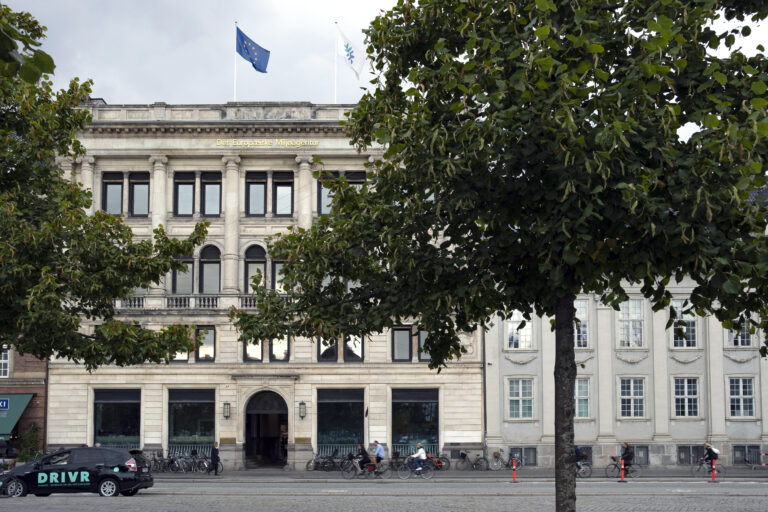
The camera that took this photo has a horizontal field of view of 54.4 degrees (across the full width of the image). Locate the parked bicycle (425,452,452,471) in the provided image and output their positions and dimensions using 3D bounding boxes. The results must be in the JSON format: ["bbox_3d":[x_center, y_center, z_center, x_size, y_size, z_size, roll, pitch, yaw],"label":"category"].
[{"bbox_3d":[2.925,11.340,41.200,1.650,1.050,0.580,-3,-11,16],"label":"parked bicycle"}]

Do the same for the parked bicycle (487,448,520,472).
[{"bbox_3d":[6.677,11.257,41.200,1.760,1.120,0.580,0,-10,0],"label":"parked bicycle"}]

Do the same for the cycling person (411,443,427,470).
[{"bbox_3d":[1.742,10.124,37.700,0.820,1.440,0.500,0,-3,0],"label":"cycling person"}]

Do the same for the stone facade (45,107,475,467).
[{"bbox_3d":[-6.747,1.936,50.243,25.000,21.500,14.000,0,-3,0],"label":"stone facade"}]

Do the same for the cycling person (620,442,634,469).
[{"bbox_3d":[12.491,10.327,38.300,0.750,1.450,0.500,-1,-11,3],"label":"cycling person"}]

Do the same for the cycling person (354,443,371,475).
[{"bbox_3d":[-1.088,10.403,38.300,0.820,1.560,0.500,0,-10,0],"label":"cycling person"}]

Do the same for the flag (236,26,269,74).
[{"bbox_3d":[-8.014,-12.585,45.500,1.950,2.800,0.550,0,-3,0],"label":"flag"}]

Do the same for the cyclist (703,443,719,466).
[{"bbox_3d":[16.462,10.150,37.700,0.880,1.420,0.500,0,-3,0],"label":"cyclist"}]

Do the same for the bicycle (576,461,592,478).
[{"bbox_3d":[9.645,10.715,37.700,1.760,1.050,0.580,0,-3,0],"label":"bicycle"}]

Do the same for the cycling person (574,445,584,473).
[{"bbox_3d":[9.771,10.124,37.700,0.850,1.550,0.500,0,-3,0],"label":"cycling person"}]

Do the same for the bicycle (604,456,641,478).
[{"bbox_3d":[12.302,10.850,38.300,1.780,1.100,0.580,-1,-11,3],"label":"bicycle"}]

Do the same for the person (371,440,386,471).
[{"bbox_3d":[-0.288,10.160,37.700,0.820,1.630,0.500,0,-3,0],"label":"person"}]

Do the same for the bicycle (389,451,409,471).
[{"bbox_3d":[0.851,11.230,41.000,1.600,1.080,0.580,-2,-11,11],"label":"bicycle"}]

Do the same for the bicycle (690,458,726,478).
[{"bbox_3d":[16.386,10.715,37.700,1.750,1.050,0.580,0,-3,0],"label":"bicycle"}]

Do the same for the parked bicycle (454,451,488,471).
[{"bbox_3d":[4.884,11.285,41.200,1.780,1.100,0.580,0,-10,0],"label":"parked bicycle"}]

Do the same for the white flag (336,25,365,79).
[{"bbox_3d":[-2.011,-12.463,45.500,1.750,3.250,0.600,0,-3,0],"label":"white flag"}]

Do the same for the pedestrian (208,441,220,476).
[{"bbox_3d":[-8.968,10.740,39.500,0.550,1.750,0.520,-2,-11,11],"label":"pedestrian"}]

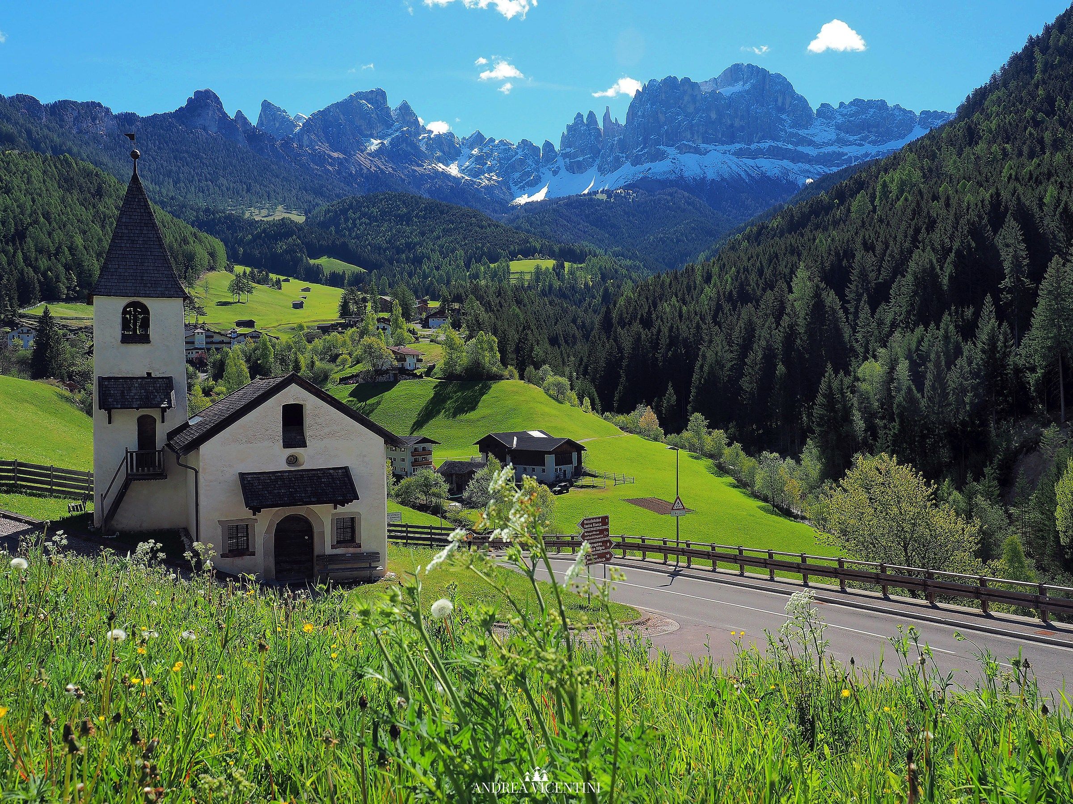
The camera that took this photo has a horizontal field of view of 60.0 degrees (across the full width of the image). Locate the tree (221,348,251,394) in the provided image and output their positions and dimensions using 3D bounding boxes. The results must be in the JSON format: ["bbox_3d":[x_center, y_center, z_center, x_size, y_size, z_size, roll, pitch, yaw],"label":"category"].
[{"bbox_3d":[-84.000,-8.000,260.000,7.800,14.500,7.800,0,1,0],"label":"tree"}]

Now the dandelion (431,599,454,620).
[{"bbox_3d":[-0.188,0.410,1.840,0.046,0.041,0.046,0,1,0],"label":"dandelion"}]

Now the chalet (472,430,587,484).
[{"bbox_3d":[-0.900,10.500,177.000,18.500,8.200,13.000,1,1,44],"label":"chalet"}]

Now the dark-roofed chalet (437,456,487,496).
[{"bbox_3d":[-12.000,12.200,152.000,8.000,5.500,7.000,0,1,9],"label":"dark-roofed chalet"}]

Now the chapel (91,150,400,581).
[{"bbox_3d":[-11.400,-2.300,35.000,9.900,16.000,12.800,-1,1,-24],"label":"chapel"}]

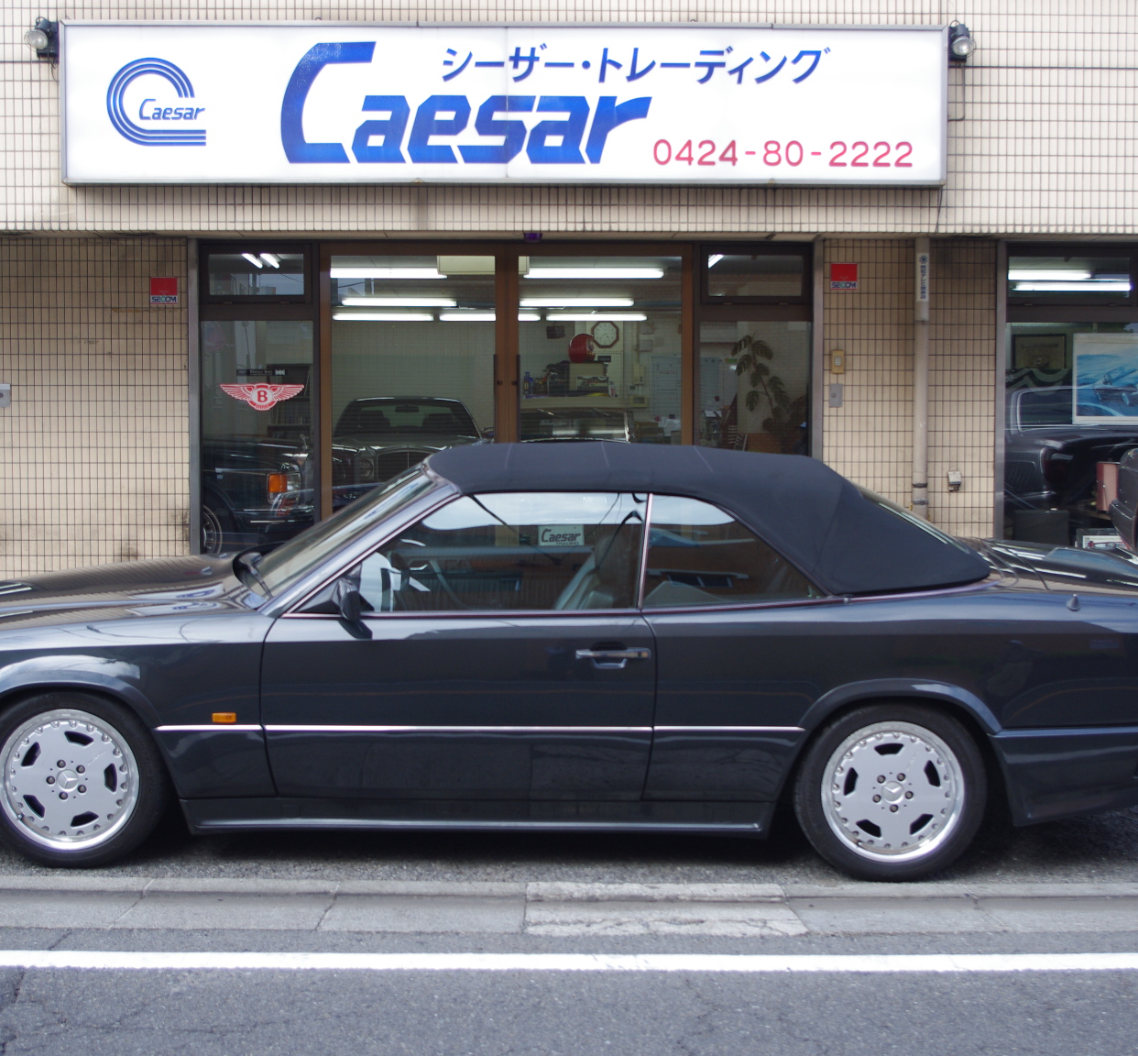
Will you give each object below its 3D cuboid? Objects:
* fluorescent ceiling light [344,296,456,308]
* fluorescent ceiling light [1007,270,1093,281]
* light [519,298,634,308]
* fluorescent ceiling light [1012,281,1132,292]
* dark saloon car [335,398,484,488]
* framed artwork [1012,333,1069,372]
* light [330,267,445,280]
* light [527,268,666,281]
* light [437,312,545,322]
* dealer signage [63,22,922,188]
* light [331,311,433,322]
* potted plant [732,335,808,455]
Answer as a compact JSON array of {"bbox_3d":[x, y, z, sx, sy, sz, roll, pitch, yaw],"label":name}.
[{"bbox_3d":[-1.746,-2.328,19.040,1.210,0.100,0.140,0,3,-2],"label":"fluorescent ceiling light"},{"bbox_3d":[3.847,-2.165,15.749,1.210,0.100,0.140,0,3,-2],"label":"fluorescent ceiling light"},{"bbox_3d":[0.089,-2.333,19.101,1.210,0.100,0.140,0,3,-2],"label":"light"},{"bbox_3d":[4.749,-2.250,17.250,1.230,0.100,0.200,0,3,0],"label":"fluorescent ceiling light"},{"bbox_3d":[-1.685,-0.640,19.594,1.920,1.480,5.250,0,3,-5],"label":"dark saloon car"},{"bbox_3d":[5.784,-2.149,22.628,0.660,0.460,0.030,0,3,-2],"label":"framed artwork"},{"bbox_3d":[-1.645,-2.194,15.900,1.230,0.100,0.200,0,3,0],"label":"light"},{"bbox_3d":[0.216,-2.156,15.648,1.210,0.100,0.140,0,3,-2],"label":"light"},{"bbox_3d":[-0.914,-2.453,21.486,1.210,0.100,0.140,0,3,-2],"label":"light"},{"bbox_3d":[-0.352,-2.397,10.477,4.990,0.905,0.190,0,3,-2],"label":"dealer signage"},{"bbox_3d":[-2.213,-2.539,22.100,1.230,0.100,0.200,0,3,0],"label":"light"},{"bbox_3d":[1.535,-0.510,13.600,0.750,1.780,0.720,0,3,0],"label":"potted plant"}]

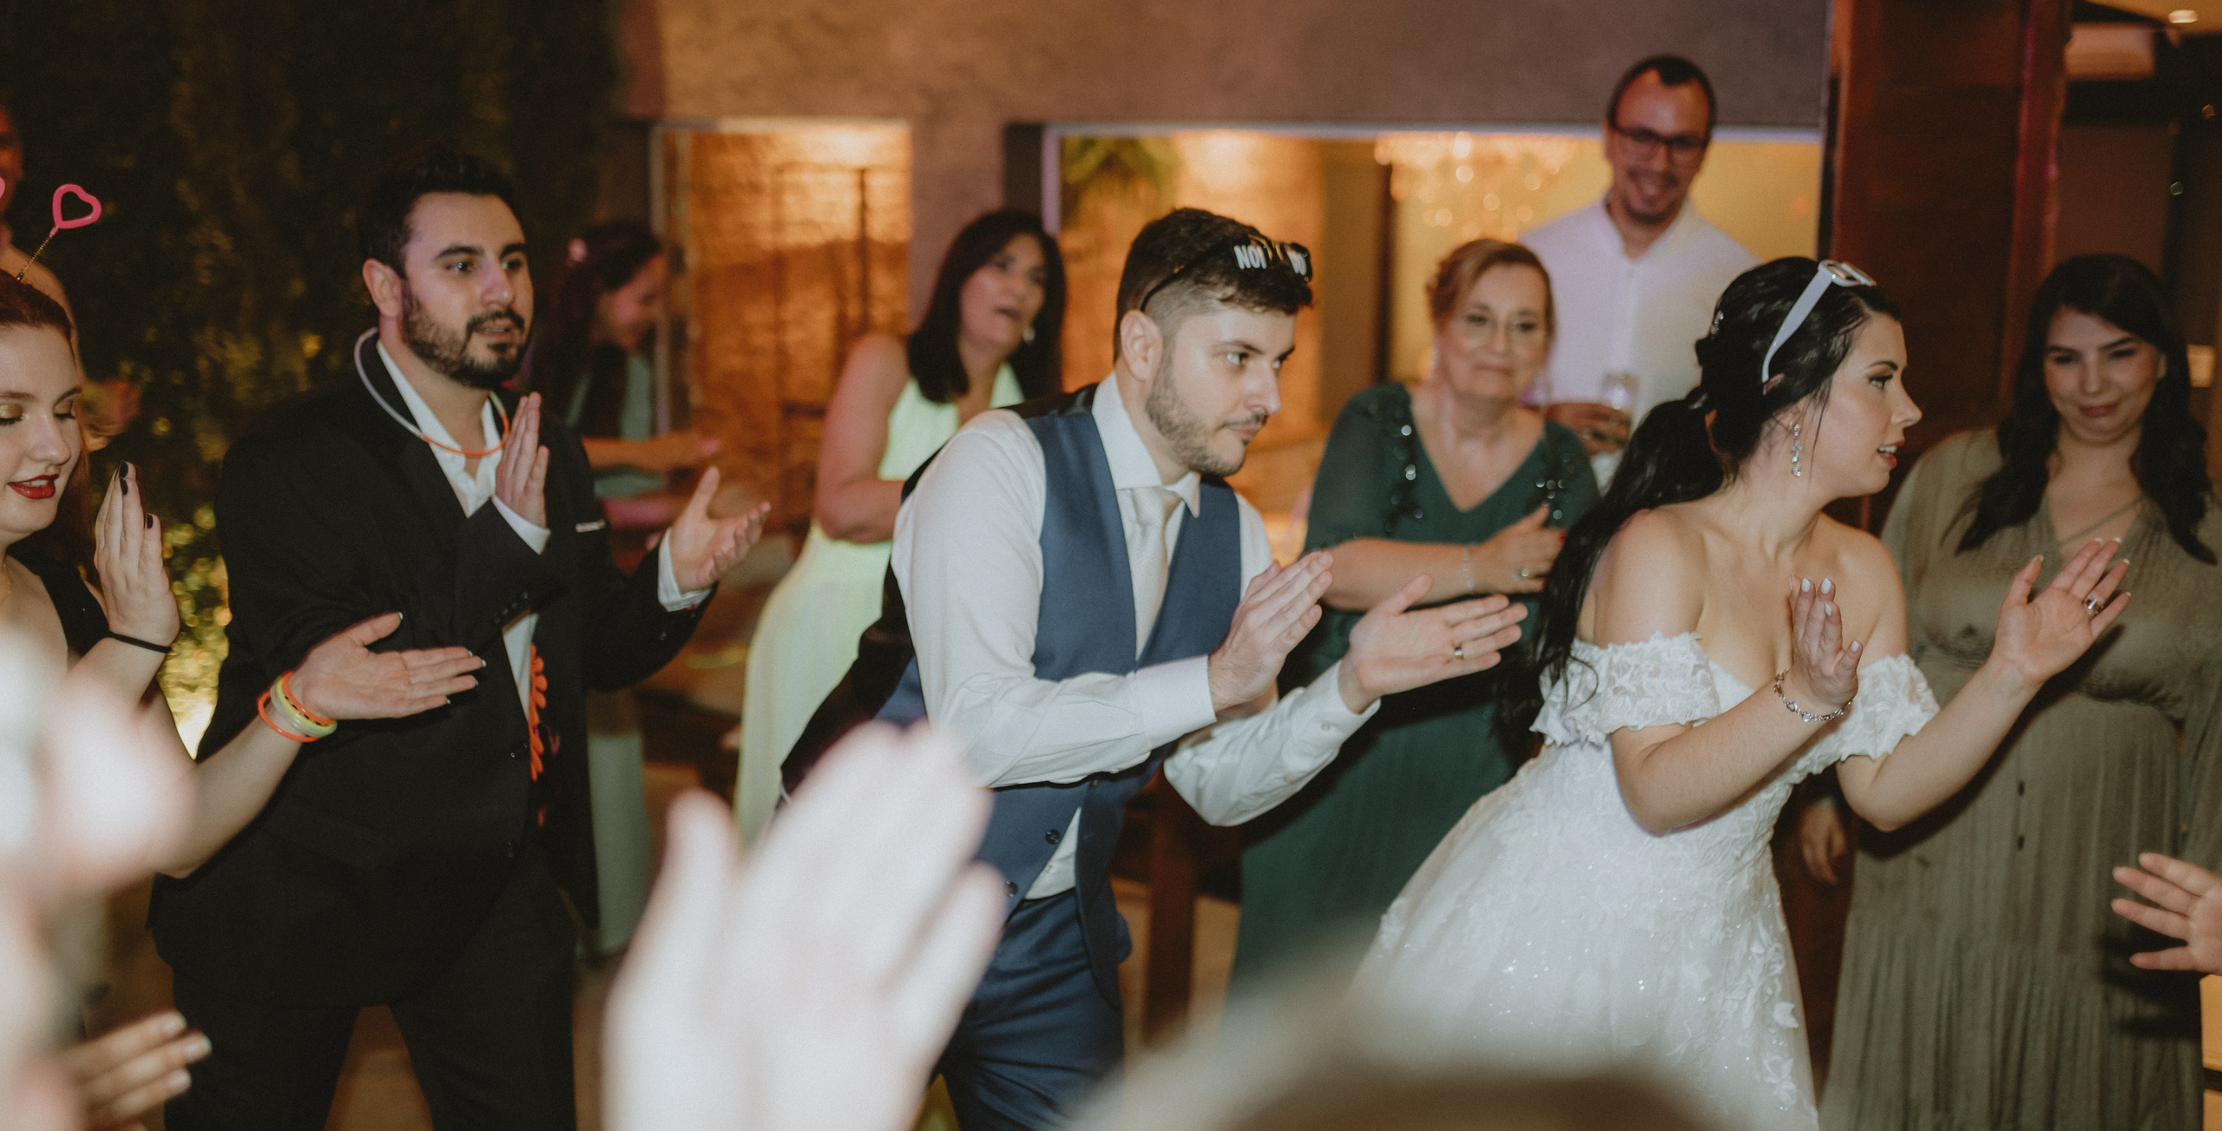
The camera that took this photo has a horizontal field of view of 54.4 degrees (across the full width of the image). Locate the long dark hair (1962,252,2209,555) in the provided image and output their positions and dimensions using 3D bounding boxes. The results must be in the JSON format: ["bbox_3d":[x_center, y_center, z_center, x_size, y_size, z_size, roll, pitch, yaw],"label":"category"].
[{"bbox_3d":[1.246,-0.203,2.760,0.295,0.390,0.240,5,10,27],"label":"long dark hair"}]

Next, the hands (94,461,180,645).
[{"bbox_3d":[-0.830,-0.008,1.840,0.080,0.165,0.055,-8,3,20],"label":"hands"}]

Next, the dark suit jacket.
[{"bbox_3d":[-0.747,0.086,2.346,0.550,0.710,0.440,-8,12,-42],"label":"dark suit jacket"}]

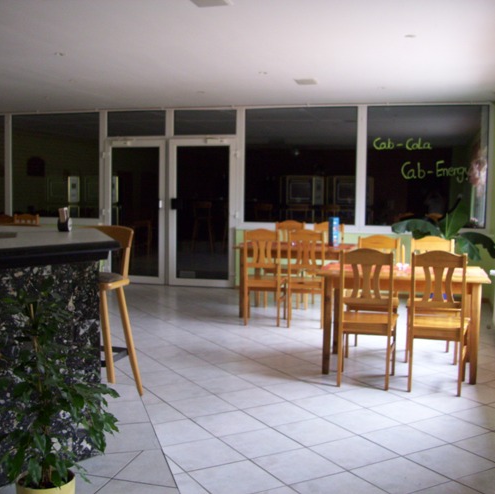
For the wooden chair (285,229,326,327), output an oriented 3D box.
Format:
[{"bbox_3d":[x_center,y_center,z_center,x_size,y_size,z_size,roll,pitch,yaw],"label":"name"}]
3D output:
[{"bbox_3d":[0.588,0.301,6.348,0.420,0.955,0.500,1,5,10],"label":"wooden chair"}]

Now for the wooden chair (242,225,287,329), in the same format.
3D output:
[{"bbox_3d":[0.170,0.288,6.449,0.420,0.955,0.500,1,5,10],"label":"wooden chair"}]

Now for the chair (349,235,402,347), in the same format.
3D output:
[{"bbox_3d":[1.040,0.395,5.276,0.420,0.955,0.500,2,5,13],"label":"chair"}]

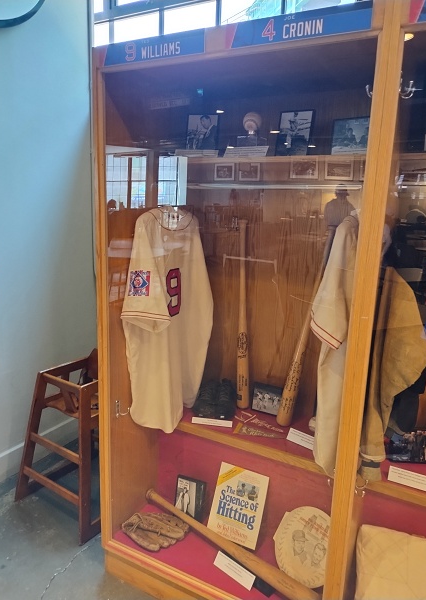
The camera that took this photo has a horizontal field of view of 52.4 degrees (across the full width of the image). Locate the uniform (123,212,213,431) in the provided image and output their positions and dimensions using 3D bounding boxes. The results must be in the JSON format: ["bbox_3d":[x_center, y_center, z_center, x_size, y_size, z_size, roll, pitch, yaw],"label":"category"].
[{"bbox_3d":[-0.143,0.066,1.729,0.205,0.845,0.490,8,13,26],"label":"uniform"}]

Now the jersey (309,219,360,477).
[{"bbox_3d":[0.446,0.129,1.441,0.170,0.820,0.490,8,13,26],"label":"jersey"}]

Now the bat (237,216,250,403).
[{"bbox_3d":[0.142,0.070,2.029,0.065,0.873,0.065,0,6,0],"label":"bat"}]

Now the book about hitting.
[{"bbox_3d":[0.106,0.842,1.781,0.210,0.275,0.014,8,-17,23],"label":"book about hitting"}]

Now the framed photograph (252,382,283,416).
[{"bbox_3d":[0.272,0.459,2.004,0.172,0.132,0.018,7,1,22],"label":"framed photograph"}]

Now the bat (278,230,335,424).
[{"bbox_3d":[0.410,0.125,1.859,0.065,0.862,0.065,16,9,24],"label":"bat"}]

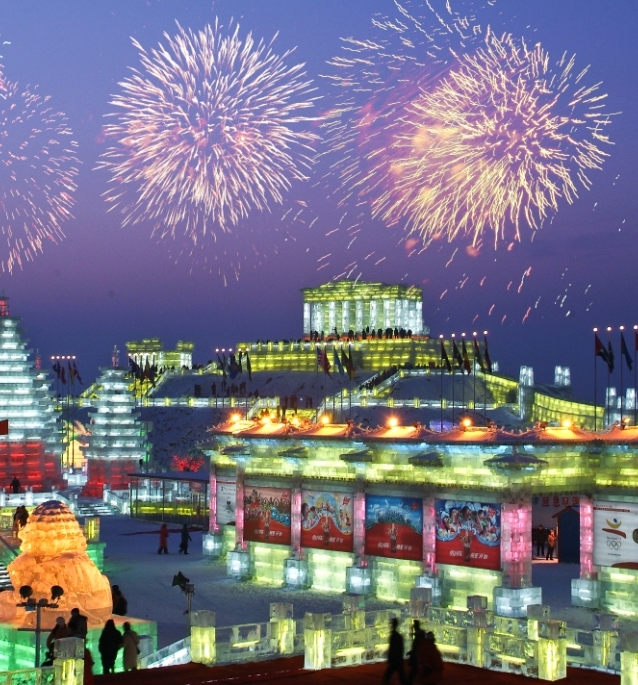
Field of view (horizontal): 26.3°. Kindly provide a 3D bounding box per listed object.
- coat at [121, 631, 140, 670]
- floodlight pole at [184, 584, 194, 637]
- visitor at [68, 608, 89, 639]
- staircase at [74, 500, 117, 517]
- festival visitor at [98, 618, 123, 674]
[{"bbox_3d":[-5.880,9.607,42.700,0.520,1.250,0.380,1,-3,-11],"label":"coat"},{"bbox_3d":[-4.065,8.951,43.000,0.150,2.650,0.150,0,-3,9],"label":"floodlight pole"},{"bbox_3d":[-7.818,9.481,44.300,0.620,1.720,0.450,2,-3,-30],"label":"visitor"},{"bbox_3d":[-17.498,12.996,107.000,1.800,1.000,3.100,-3,-4,45],"label":"staircase"},{"bbox_3d":[-6.468,9.463,42.500,0.680,1.720,0.450,1,-3,-11],"label":"festival visitor"}]

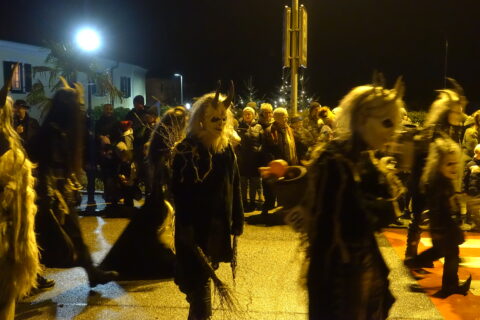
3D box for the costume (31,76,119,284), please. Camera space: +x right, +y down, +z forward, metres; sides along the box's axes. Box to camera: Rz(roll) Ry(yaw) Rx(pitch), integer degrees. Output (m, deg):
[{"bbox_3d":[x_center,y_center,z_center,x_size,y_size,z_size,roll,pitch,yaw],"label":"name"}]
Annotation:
[{"bbox_3d":[-1.549,0.196,5.275,0.700,1.911,0.580,0,5,5],"label":"costume"}]

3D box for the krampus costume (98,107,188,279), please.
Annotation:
[{"bbox_3d":[-0.960,0.303,5.632,0.780,1.635,0.650,0,5,5],"label":"krampus costume"}]

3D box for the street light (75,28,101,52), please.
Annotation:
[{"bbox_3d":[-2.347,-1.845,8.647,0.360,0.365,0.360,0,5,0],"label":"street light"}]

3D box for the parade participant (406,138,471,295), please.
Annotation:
[{"bbox_3d":[1.736,0.494,4.972,0.520,1.371,0.440,0,5,5],"label":"parade participant"}]

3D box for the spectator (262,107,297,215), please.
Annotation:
[{"bbox_3d":[0.622,-0.002,8.825,0.540,1.674,0.380,1,5,15],"label":"spectator"}]

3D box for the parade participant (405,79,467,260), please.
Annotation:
[{"bbox_3d":[2.001,0.139,5.760,0.580,1.938,0.550,0,5,5],"label":"parade participant"}]

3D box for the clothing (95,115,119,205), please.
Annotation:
[{"bbox_3d":[-2.146,-0.003,9.000,0.440,1.452,0.320,-1,5,-8],"label":"clothing"}]

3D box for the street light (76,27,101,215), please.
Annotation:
[{"bbox_3d":[-2.361,-0.612,8.757,0.360,2.901,0.360,0,5,0],"label":"street light"}]

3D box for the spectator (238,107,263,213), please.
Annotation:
[{"bbox_3d":[0.154,-0.042,9.086,0.500,1.708,0.360,0,5,-5],"label":"spectator"}]

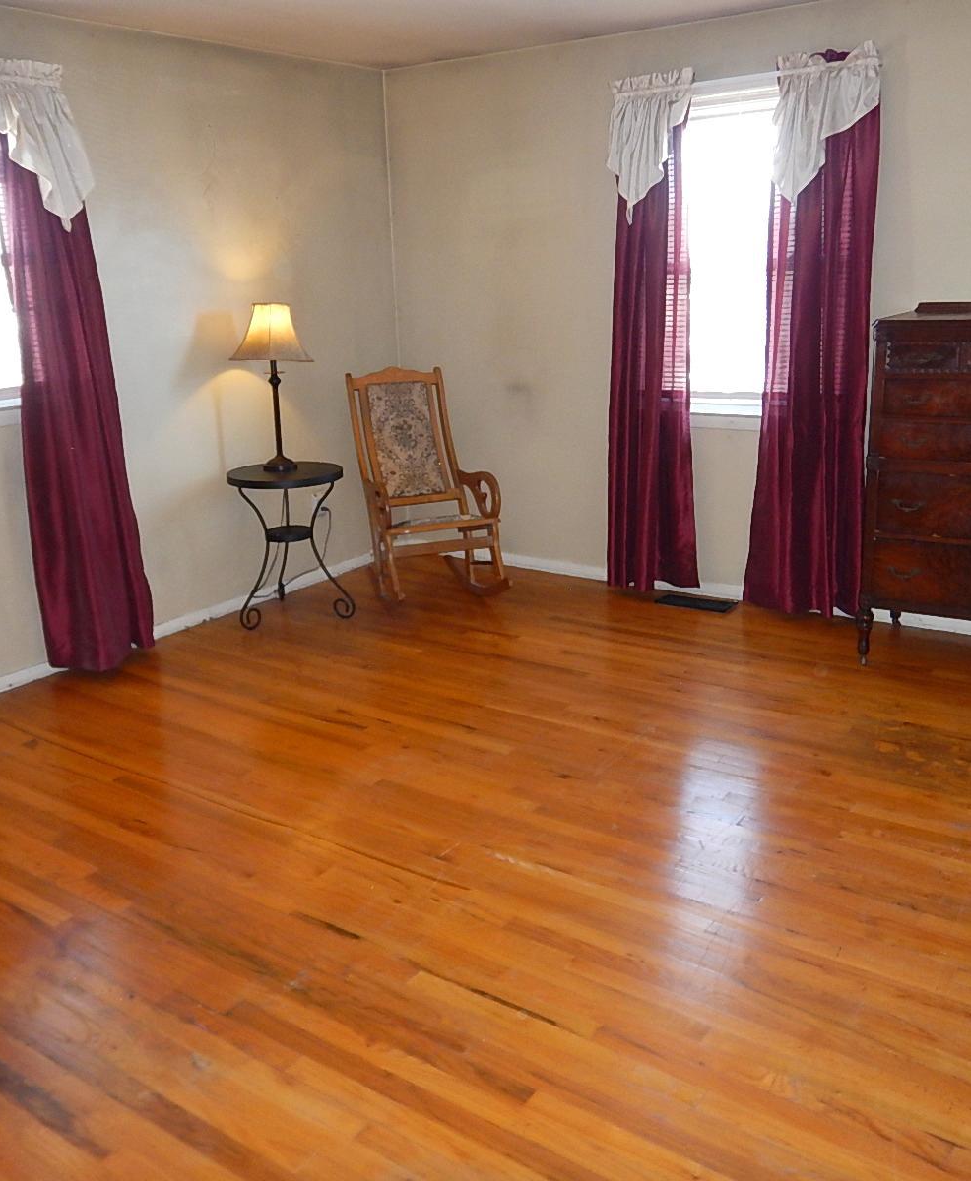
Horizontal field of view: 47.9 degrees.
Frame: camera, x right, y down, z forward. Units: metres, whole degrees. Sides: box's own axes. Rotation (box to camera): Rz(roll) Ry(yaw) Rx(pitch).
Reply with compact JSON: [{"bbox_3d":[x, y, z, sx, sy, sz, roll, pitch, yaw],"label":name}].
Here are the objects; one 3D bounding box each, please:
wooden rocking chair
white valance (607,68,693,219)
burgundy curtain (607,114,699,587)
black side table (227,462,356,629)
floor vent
[{"bbox_3d":[-0.303,-0.504,5.192,0.600,1.047,0.750,-9,17,-23],"label":"wooden rocking chair"},{"bbox_3d":[0.691,-1.870,4.635,0.400,0.570,0.090,9,20,34],"label":"white valance"},{"bbox_3d":[0.746,-1.043,4.853,0.465,2.180,0.120,9,20,34],"label":"burgundy curtain"},{"bbox_3d":[-0.887,-0.201,4.913,0.520,0.656,0.520,-2,16,1],"label":"black side table"},{"bbox_3d":[0.965,0.046,4.995,0.355,0.016,0.145,9,20,34],"label":"floor vent"}]

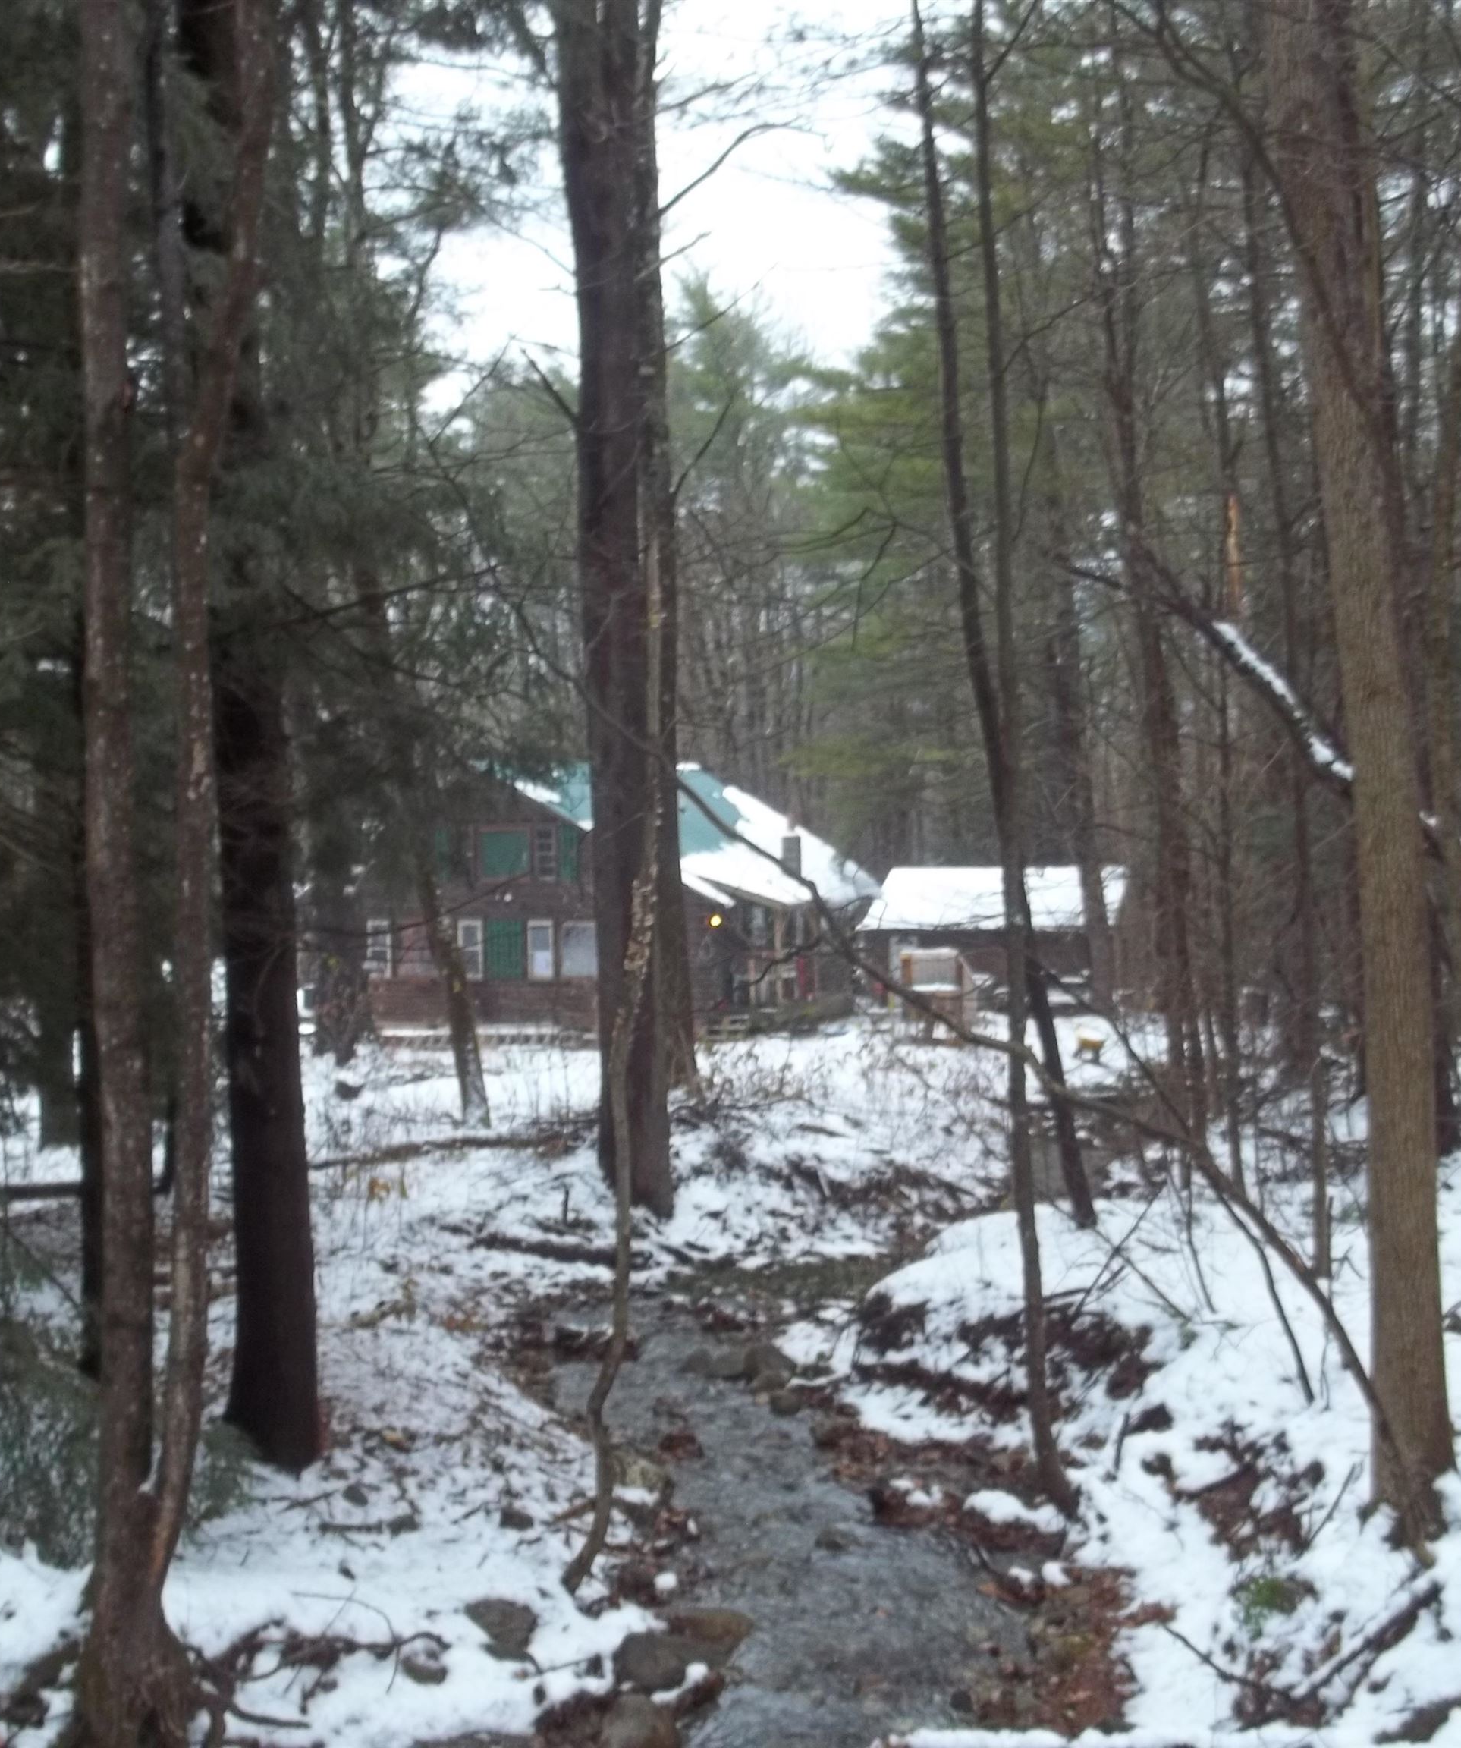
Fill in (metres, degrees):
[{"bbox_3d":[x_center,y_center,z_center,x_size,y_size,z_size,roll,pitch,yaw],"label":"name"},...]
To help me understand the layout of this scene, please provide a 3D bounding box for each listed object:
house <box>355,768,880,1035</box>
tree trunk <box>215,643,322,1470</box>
[{"bbox_3d":[-2.766,0.553,54.000,10.000,5.950,8.000,0,2,32],"label":"house"},{"bbox_3d":[-2.303,0.906,11.000,0.470,4.020,0.470,-2,2,0],"label":"tree trunk"}]

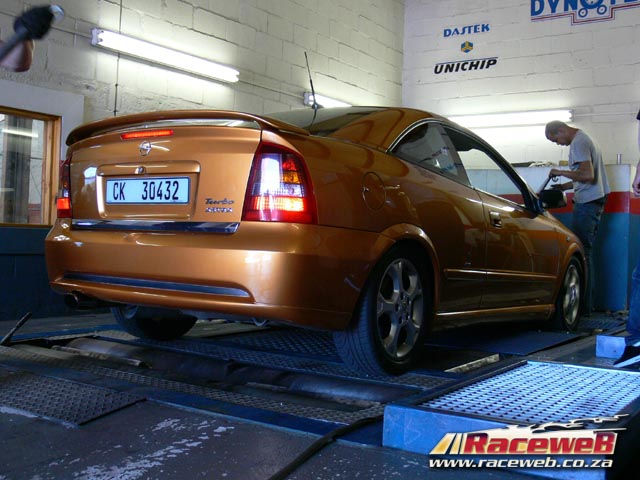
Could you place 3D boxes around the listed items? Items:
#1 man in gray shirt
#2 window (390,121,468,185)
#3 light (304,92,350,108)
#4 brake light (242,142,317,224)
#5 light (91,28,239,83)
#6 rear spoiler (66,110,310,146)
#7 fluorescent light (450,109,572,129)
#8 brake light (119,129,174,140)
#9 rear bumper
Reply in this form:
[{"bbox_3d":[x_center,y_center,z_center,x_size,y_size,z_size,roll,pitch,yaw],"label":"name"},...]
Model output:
[{"bbox_3d":[2.329,-0.199,6.662,0.540,1.761,0.490,2,0,20],"label":"man in gray shirt"},{"bbox_3d":[0.565,-0.502,3.924,0.080,0.360,0.860,-20,-13,36],"label":"window"},{"bbox_3d":[0.277,-1.395,7.919,0.090,0.125,1.550,3,1,35],"label":"light"},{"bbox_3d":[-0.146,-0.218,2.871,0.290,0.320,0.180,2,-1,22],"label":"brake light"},{"bbox_3d":[-1.166,-1.447,5.878,0.090,0.130,1.550,3,1,35],"label":"light"},{"bbox_3d":[-0.678,-0.489,3.252,1.380,0.125,0.310,2,-1,35],"label":"rear spoiler"},{"bbox_3d":[2.003,-1.339,8.203,1.550,0.135,0.090,3,1,35],"label":"fluorescent light"},{"bbox_3d":[-0.743,-0.450,3.162,0.325,0.028,0.040,2,-1,35],"label":"brake light"},{"bbox_3d":[-0.581,0.125,3.422,1.690,0.420,0.730,2,-1,35],"label":"rear bumper"}]

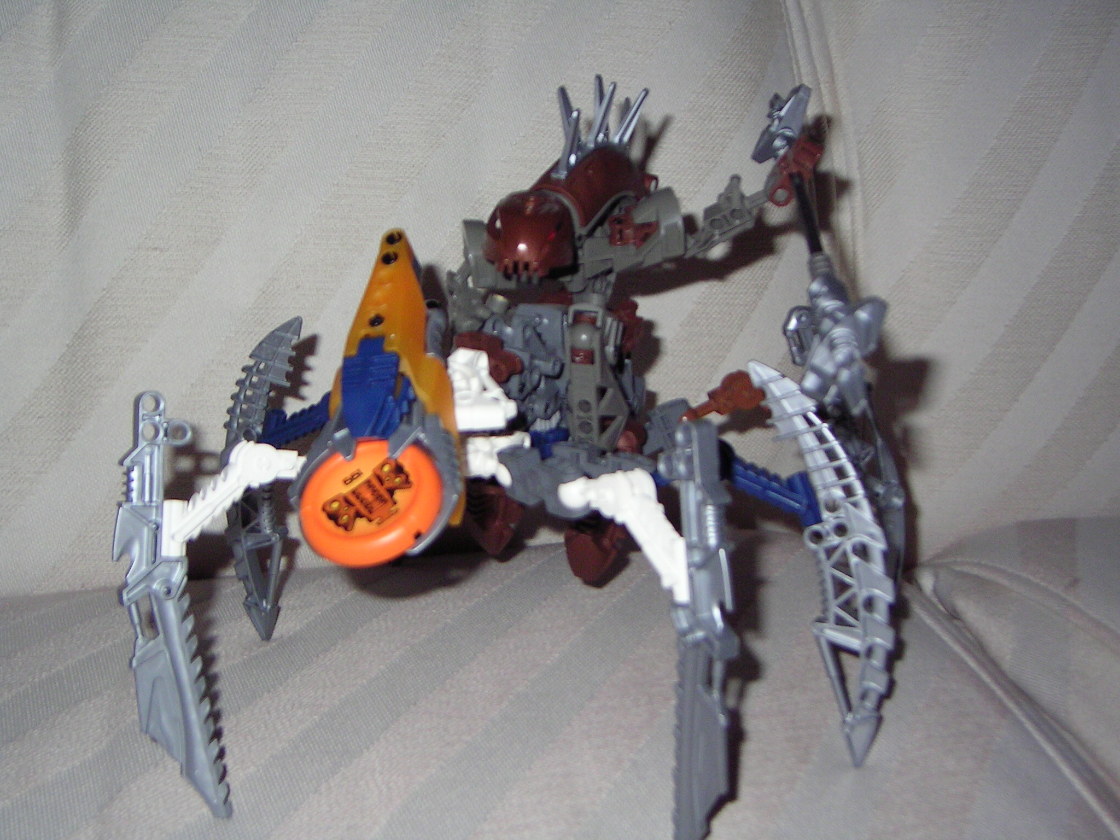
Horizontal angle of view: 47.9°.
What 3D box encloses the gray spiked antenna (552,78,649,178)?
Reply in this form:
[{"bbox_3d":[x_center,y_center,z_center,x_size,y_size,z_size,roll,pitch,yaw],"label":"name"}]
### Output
[{"bbox_3d":[0.016,-0.112,0.485,0.030,0.034,0.038,9,23,30],"label":"gray spiked antenna"}]

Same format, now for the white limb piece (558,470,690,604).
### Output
[{"bbox_3d":[0.021,0.028,0.362,0.017,0.028,0.071,35,-2,-32],"label":"white limb piece"}]

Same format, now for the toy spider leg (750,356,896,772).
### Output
[{"bbox_3d":[0.081,0.041,0.373,0.026,0.124,0.012,-11,9,14],"label":"toy spider leg"}]

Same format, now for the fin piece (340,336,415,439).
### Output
[{"bbox_3d":[-0.053,-0.009,0.364,0.021,0.011,0.032,-6,57,15],"label":"fin piece"}]

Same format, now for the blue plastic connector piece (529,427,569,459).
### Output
[{"bbox_3d":[-0.004,0.008,0.424,0.014,0.011,0.012,5,21,20],"label":"blue plastic connector piece"}]

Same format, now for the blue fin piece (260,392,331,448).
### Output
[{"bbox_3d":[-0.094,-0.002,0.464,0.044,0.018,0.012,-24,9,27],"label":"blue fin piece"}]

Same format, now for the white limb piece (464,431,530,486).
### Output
[{"bbox_3d":[-0.021,0.012,0.403,0.020,0.017,0.018,5,21,20],"label":"white limb piece"}]

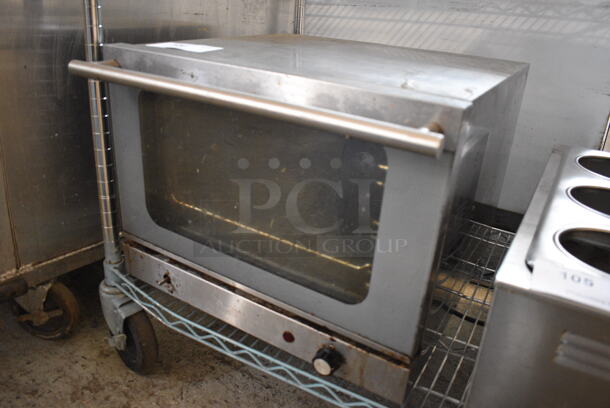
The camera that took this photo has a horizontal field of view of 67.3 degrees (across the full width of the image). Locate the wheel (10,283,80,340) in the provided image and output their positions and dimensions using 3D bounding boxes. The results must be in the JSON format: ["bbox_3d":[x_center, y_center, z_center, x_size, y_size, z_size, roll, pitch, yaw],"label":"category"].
[{"bbox_3d":[-0.501,0.192,0.884,0.126,0.138,0.062,6,22,3],"label":"wheel"}]

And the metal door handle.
[{"bbox_3d":[-0.082,-0.117,0.495,0.473,0.019,0.064,17,26,25],"label":"metal door handle"}]

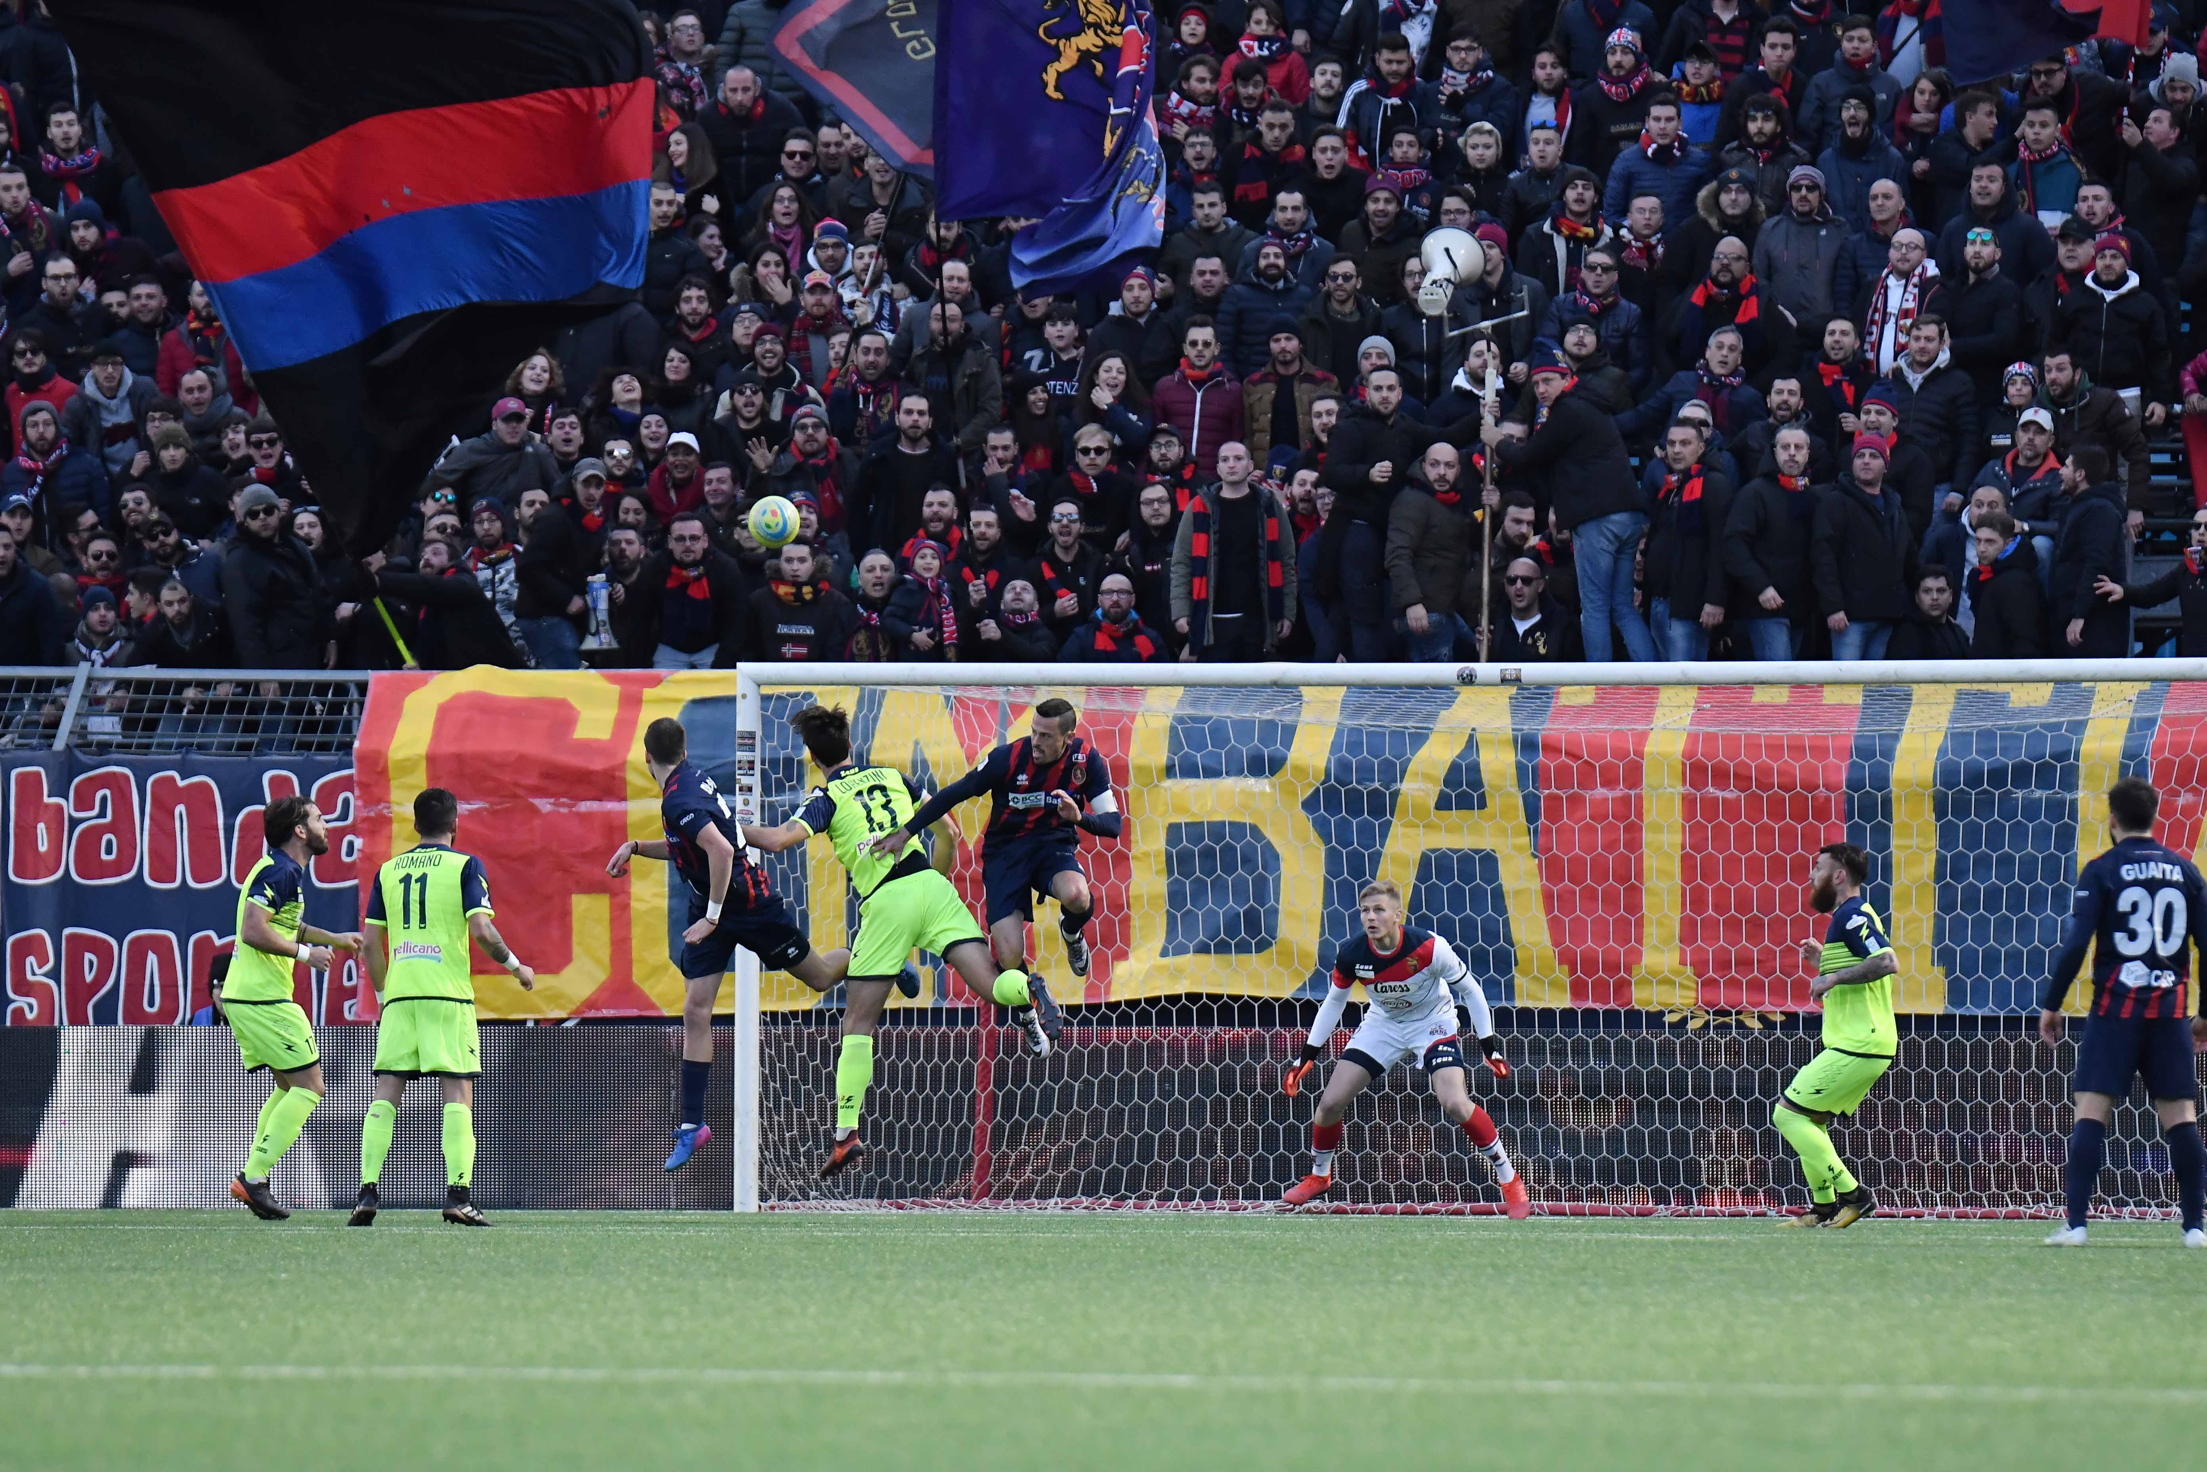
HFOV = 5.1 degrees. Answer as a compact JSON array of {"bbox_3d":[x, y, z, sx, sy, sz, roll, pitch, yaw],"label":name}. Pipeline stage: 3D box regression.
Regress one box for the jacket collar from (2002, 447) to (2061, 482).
[{"bbox_3d":[4.581,-1.336,122.500,0.290,0.180,0.220,0,-1,20],"label":"jacket collar"}]

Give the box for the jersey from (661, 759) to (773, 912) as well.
[{"bbox_3d":[-1.622,0.419,104.000,0.320,0.660,0.500,-23,-4,31],"label":"jersey"}]

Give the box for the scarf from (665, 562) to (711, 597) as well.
[{"bbox_3d":[-2.109,-0.788,126.000,0.240,0.200,0.220,0,-1,2],"label":"scarf"}]

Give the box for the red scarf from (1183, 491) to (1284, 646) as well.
[{"bbox_3d":[0.664,-0.834,125.000,0.490,0.800,0.270,0,-1,5],"label":"red scarf"}]

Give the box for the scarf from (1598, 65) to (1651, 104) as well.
[{"bbox_3d":[2.674,-3.344,127.500,0.275,0.205,0.240,0,-1,7],"label":"scarf"}]

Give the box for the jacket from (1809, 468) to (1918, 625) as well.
[{"bbox_3d":[3.741,-0.922,122.300,0.510,0.760,0.310,0,-1,-19],"label":"jacket"}]

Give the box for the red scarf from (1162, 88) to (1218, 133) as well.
[{"bbox_3d":[0.445,-3.224,128.000,0.300,0.225,0.240,0,-1,-9],"label":"red scarf"}]

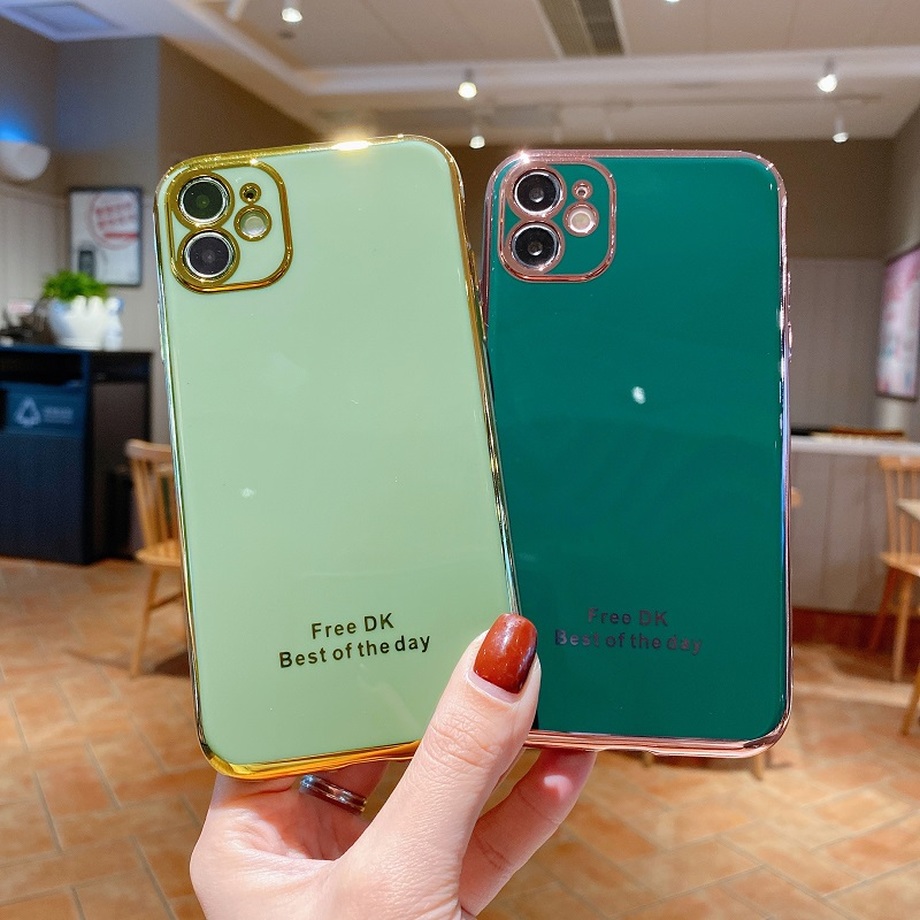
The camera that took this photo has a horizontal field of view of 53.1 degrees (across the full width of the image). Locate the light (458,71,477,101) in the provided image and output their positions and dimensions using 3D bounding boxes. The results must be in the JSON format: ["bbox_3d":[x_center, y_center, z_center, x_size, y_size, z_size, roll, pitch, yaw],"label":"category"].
[{"bbox_3d":[0.051,-2.520,6.200,0.110,0.185,0.110,4,6,15],"label":"light"}]

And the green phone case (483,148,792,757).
[{"bbox_3d":[0.044,-0.006,0.241,0.079,0.155,0.011,2,-8,4],"label":"green phone case"}]

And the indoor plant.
[{"bbox_3d":[-2.157,-0.858,5.250,0.400,0.430,0.350,4,6,15],"label":"indoor plant"}]

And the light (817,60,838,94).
[{"bbox_3d":[2.234,-2.325,5.600,0.120,0.190,0.120,4,6,15],"label":"light"}]

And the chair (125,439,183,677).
[{"bbox_3d":[-0.858,0.352,3.368,0.470,0.820,0.500,4,6,22],"label":"chair"}]

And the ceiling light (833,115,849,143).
[{"bbox_3d":[2.684,-2.339,6.500,0.105,0.195,0.105,4,6,15],"label":"ceiling light"}]

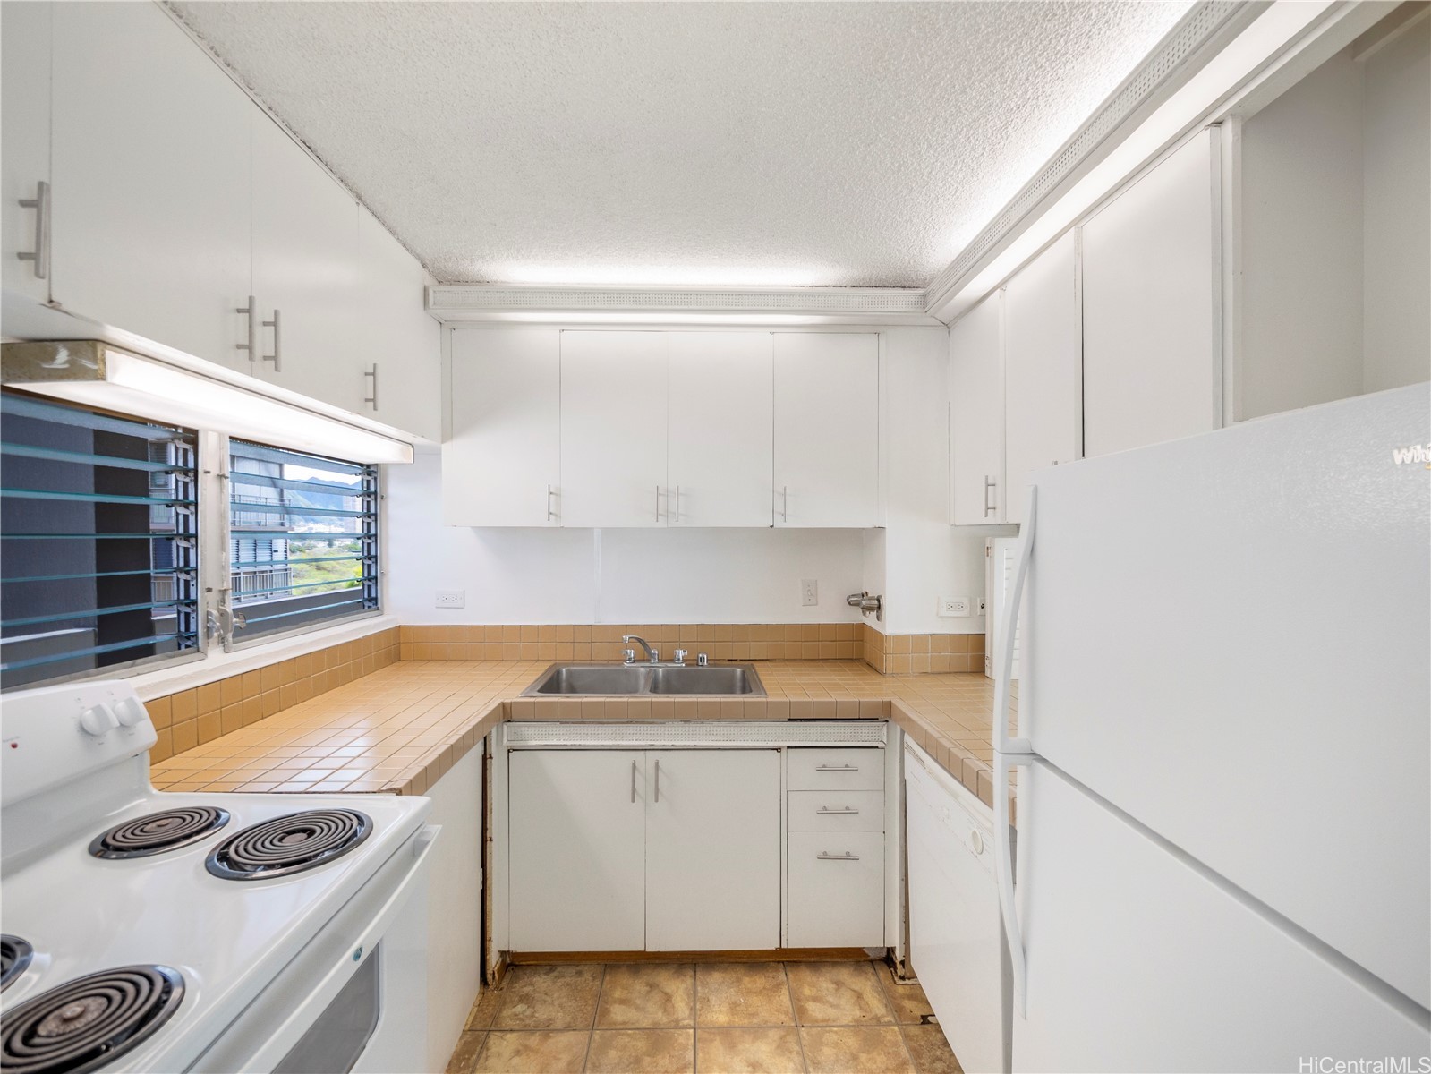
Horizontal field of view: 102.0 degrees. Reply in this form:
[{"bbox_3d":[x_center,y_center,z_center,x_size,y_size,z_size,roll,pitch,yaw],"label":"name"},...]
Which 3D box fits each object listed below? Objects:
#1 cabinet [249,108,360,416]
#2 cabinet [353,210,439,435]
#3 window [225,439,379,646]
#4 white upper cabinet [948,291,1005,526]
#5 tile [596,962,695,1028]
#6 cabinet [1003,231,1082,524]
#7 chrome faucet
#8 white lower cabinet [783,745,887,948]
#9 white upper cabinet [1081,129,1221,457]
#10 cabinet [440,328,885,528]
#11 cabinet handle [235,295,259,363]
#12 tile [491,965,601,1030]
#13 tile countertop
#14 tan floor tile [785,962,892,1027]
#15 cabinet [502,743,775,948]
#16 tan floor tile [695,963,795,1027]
[{"bbox_3d":[-1.215,-0.664,1.489,0.349,0.608,0.408,0,0,-2],"label":"cabinet"},{"bbox_3d":[-1.232,-0.664,1.965,0.349,0.608,0.546,0,0,-2],"label":"cabinet"},{"bbox_3d":[-1.427,0.004,2.054,0.060,0.658,0.825,0,0,-2],"label":"window"},{"bbox_3d":[1.080,-0.436,2.118,0.283,0.779,0.418,0,0,-2],"label":"white upper cabinet"},{"bbox_3d":[-0.216,1.472,1.855,0.306,0.010,0.270,0,0,-2],"label":"tile"},{"bbox_3d":[1.097,-0.434,1.741,0.270,0.782,0.390,0,0,-2],"label":"cabinet"},{"bbox_3d":[-0.309,0.476,2.426,0.045,0.144,0.187,0,0,40],"label":"chrome faucet"},{"bbox_3d":[0.398,1.056,2.240,0.337,0.677,0.540,0,0,-2],"label":"white lower cabinet"},{"bbox_3d":[1.111,-0.450,1.341,0.260,0.750,0.405,0,0,-2],"label":"white upper cabinet"},{"bbox_3d":[-0.205,-0.436,2.441,1.764,0.795,0.270,0,0,-2],"label":"cabinet"},{"bbox_3d":[-1.045,-0.462,1.285,0.037,0.143,0.013,0,0,-2],"label":"cabinet handle"},{"bbox_3d":[-0.524,1.474,1.869,0.305,0.013,0.288,0,0,-2],"label":"tile"},{"bbox_3d":[-0.085,0.578,1.900,2.580,0.060,1.380,0,0,-2],"label":"tile countertop"},{"bbox_3d":[0.395,1.474,1.883,0.305,0.013,0.293,0,0,-2],"label":"tan floor tile"},{"bbox_3d":[-0.246,1.066,2.263,0.920,0.688,0.590,0,0,-2],"label":"cabinet"},{"bbox_3d":[0.089,1.472,1.860,0.306,0.010,0.270,0,0,-2],"label":"tan floor tile"}]

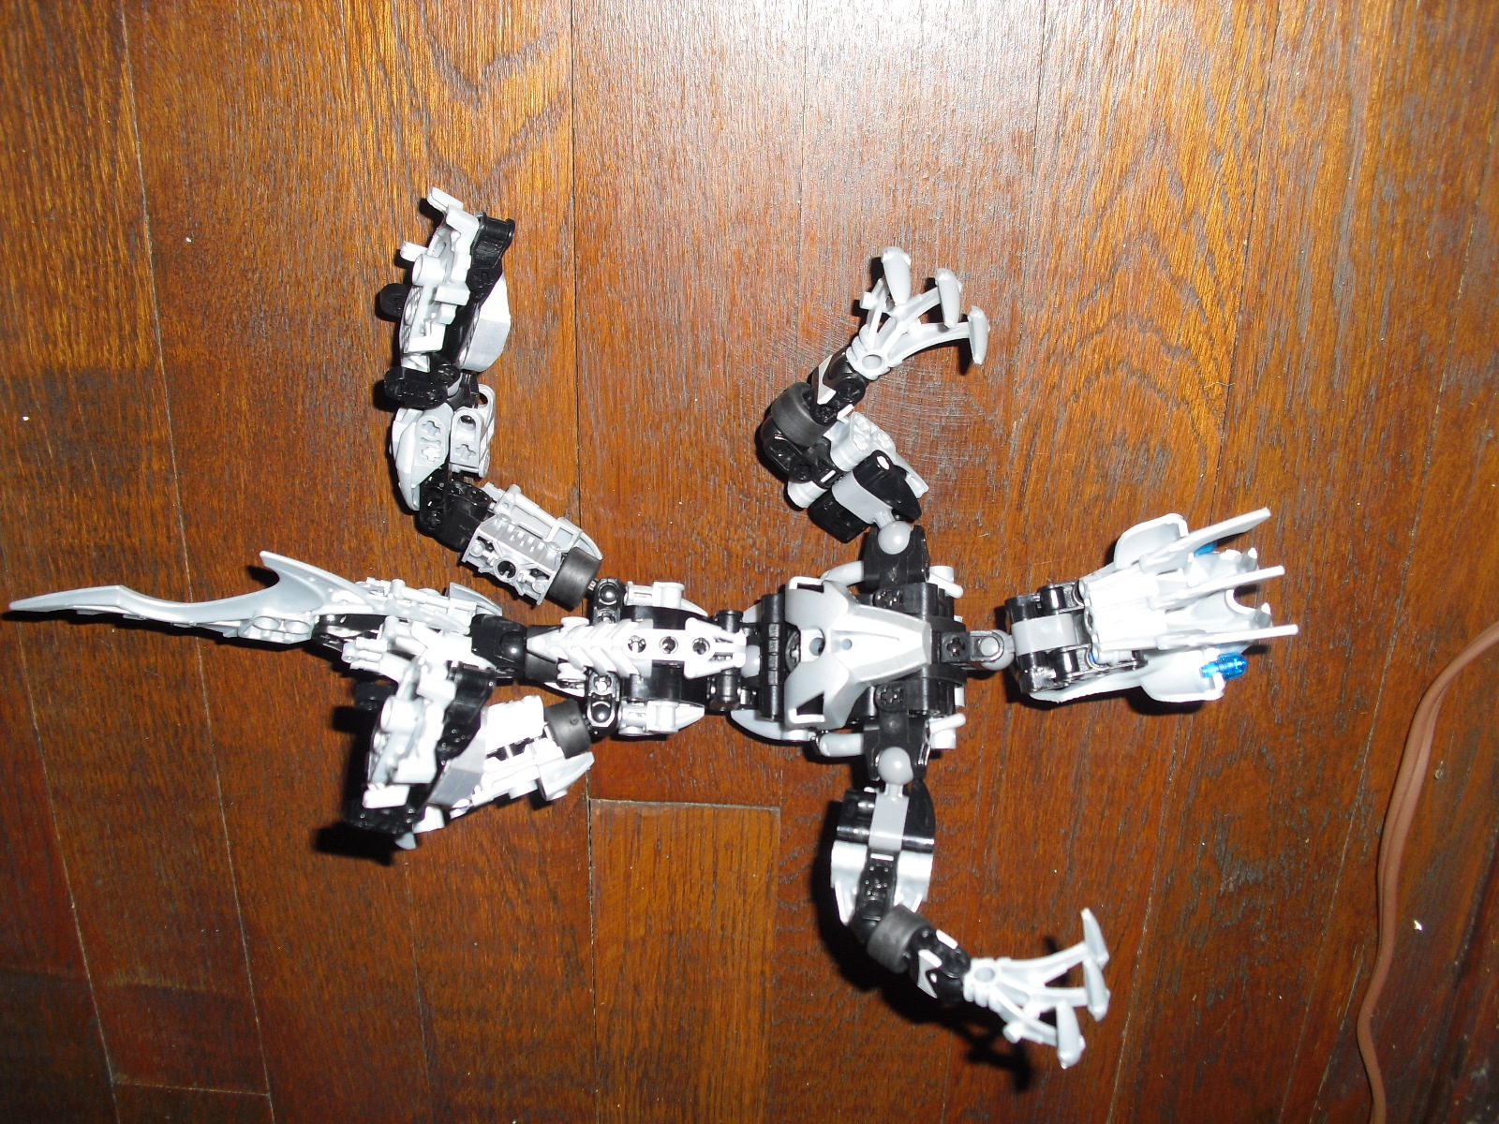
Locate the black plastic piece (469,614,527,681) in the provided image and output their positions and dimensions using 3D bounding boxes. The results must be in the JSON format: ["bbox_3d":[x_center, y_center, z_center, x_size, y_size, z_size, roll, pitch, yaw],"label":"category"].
[{"bbox_3d":[-0.066,0.022,0.406,0.015,0.013,0.015,7,114,2],"label":"black plastic piece"}]

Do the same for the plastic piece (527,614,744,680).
[{"bbox_3d":[-0.028,0.021,0.392,0.054,0.011,0.015,0,76,0],"label":"plastic piece"}]

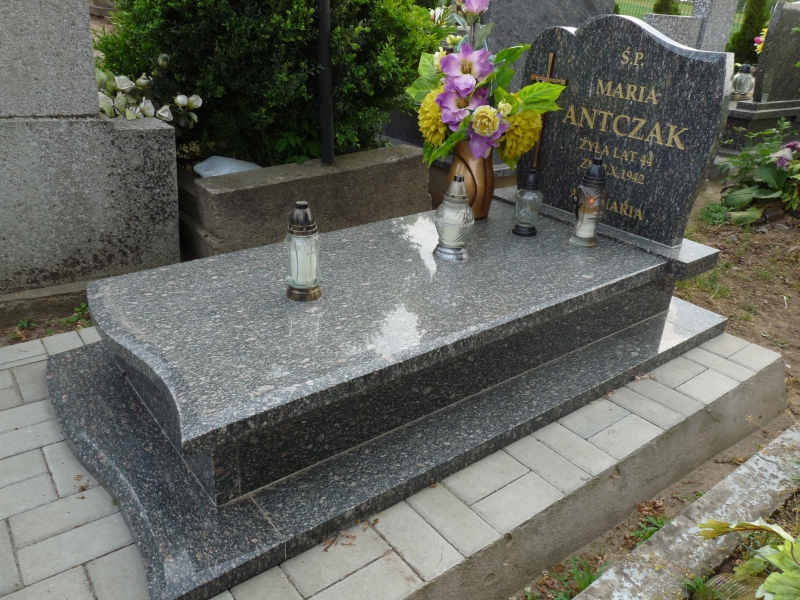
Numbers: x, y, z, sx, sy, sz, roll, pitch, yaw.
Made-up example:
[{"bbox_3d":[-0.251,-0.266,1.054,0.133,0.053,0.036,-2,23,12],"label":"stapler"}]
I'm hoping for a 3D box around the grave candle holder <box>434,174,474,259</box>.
[{"bbox_3d":[0.160,-0.250,1.866,0.120,0.245,0.120,2,25,-1],"label":"grave candle holder"}]

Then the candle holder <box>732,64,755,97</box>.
[{"bbox_3d":[2.591,-1.639,4.675,0.155,0.248,0.155,14,27,24],"label":"candle holder"}]

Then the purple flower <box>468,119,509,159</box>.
[{"bbox_3d":[0.309,-0.567,2.179,0.145,0.150,0.085,5,24,7],"label":"purple flower"}]

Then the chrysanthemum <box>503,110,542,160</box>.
[{"bbox_3d":[0.432,-0.591,2.229,0.155,0.175,0.115,-9,26,-22],"label":"chrysanthemum"}]

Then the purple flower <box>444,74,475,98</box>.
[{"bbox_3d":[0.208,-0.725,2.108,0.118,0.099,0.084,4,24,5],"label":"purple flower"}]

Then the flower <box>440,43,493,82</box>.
[{"bbox_3d":[0.214,-0.765,2.010,0.175,0.140,0.090,4,13,5],"label":"flower"}]

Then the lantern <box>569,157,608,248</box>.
[{"bbox_3d":[0.634,-0.324,2.062,0.102,0.287,0.102,-8,26,-21],"label":"lantern"}]

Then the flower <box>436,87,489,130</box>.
[{"bbox_3d":[0.206,-0.630,2.054,0.175,0.150,0.090,4,13,4],"label":"flower"}]

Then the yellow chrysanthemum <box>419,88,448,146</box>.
[{"bbox_3d":[0.121,-0.662,2.250,0.100,0.205,0.140,-13,28,-29],"label":"yellow chrysanthemum"}]

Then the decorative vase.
[{"bbox_3d":[0.265,-0.437,2.237,0.165,0.275,0.168,2,25,-1],"label":"decorative vase"}]

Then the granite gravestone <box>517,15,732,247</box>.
[{"bbox_3d":[0.696,-0.592,2.097,0.060,0.665,0.735,-17,31,-34],"label":"granite gravestone"}]

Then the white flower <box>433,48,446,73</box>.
[{"bbox_3d":[0.142,-0.840,2.189,0.060,0.085,0.055,17,28,30],"label":"white flower"}]

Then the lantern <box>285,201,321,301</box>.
[{"bbox_3d":[-0.246,-0.127,1.575,0.095,0.245,0.095,2,25,-1],"label":"lantern"}]

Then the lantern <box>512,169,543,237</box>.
[{"bbox_3d":[0.429,-0.329,2.088,0.090,0.215,0.090,2,25,-1],"label":"lantern"}]

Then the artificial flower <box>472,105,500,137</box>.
[{"bbox_3d":[0.296,-0.615,2.137,0.098,0.108,0.075,5,24,6],"label":"artificial flower"}]

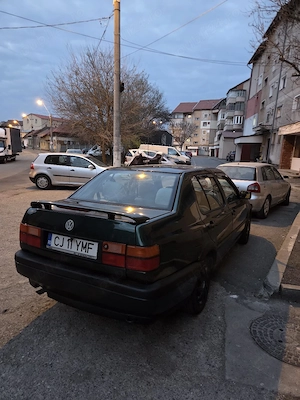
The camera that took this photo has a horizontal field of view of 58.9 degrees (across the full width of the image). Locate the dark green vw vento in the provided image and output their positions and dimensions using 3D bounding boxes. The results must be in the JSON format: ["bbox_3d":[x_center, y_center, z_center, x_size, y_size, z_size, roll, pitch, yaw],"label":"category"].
[{"bbox_3d":[0.365,0.201,3.949,1.695,1.425,4.380,7,12,29],"label":"dark green vw vento"}]

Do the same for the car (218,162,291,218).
[{"bbox_3d":[3.014,-0.489,8.028,1.735,1.427,4.152,9,13,37],"label":"car"}]

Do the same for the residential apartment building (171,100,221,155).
[{"bbox_3d":[15.768,-24.246,90.133,17.500,19.000,12.000,3,10,10],"label":"residential apartment building"}]

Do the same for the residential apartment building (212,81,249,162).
[{"bbox_3d":[21.597,-16.364,58.021,11.000,15.500,24.000,1,10,3],"label":"residential apartment building"}]

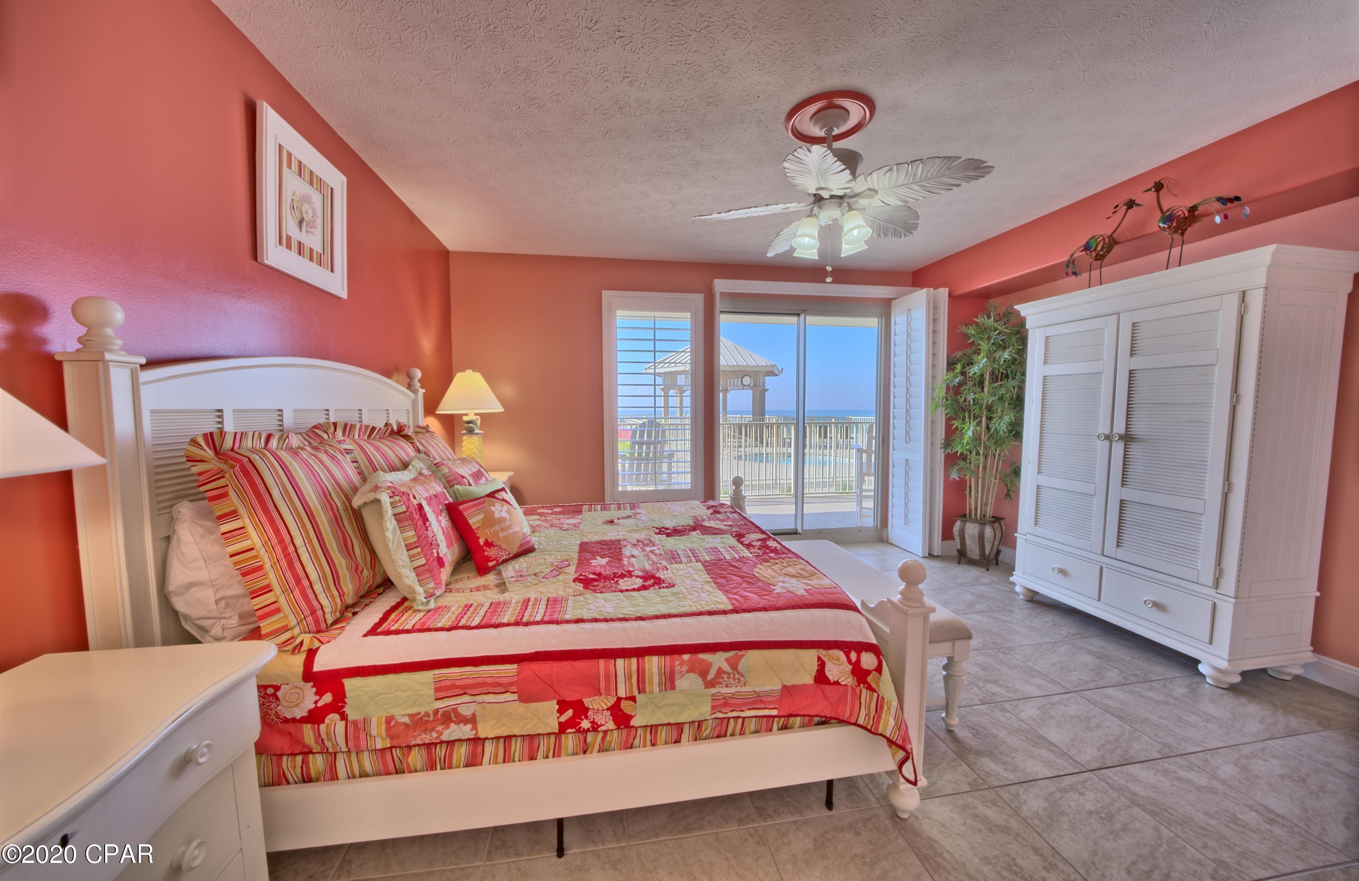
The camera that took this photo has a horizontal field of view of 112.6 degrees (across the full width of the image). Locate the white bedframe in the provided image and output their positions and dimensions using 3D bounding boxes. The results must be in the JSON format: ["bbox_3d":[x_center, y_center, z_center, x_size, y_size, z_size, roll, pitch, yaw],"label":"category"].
[{"bbox_3d":[-0.421,0.374,2.075,2.107,1.529,1.895,-1,4,-10],"label":"white bedframe"}]

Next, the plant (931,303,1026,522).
[{"bbox_3d":[2.437,-0.208,3.546,0.681,1.741,0.681,-1,4,-10],"label":"plant"}]

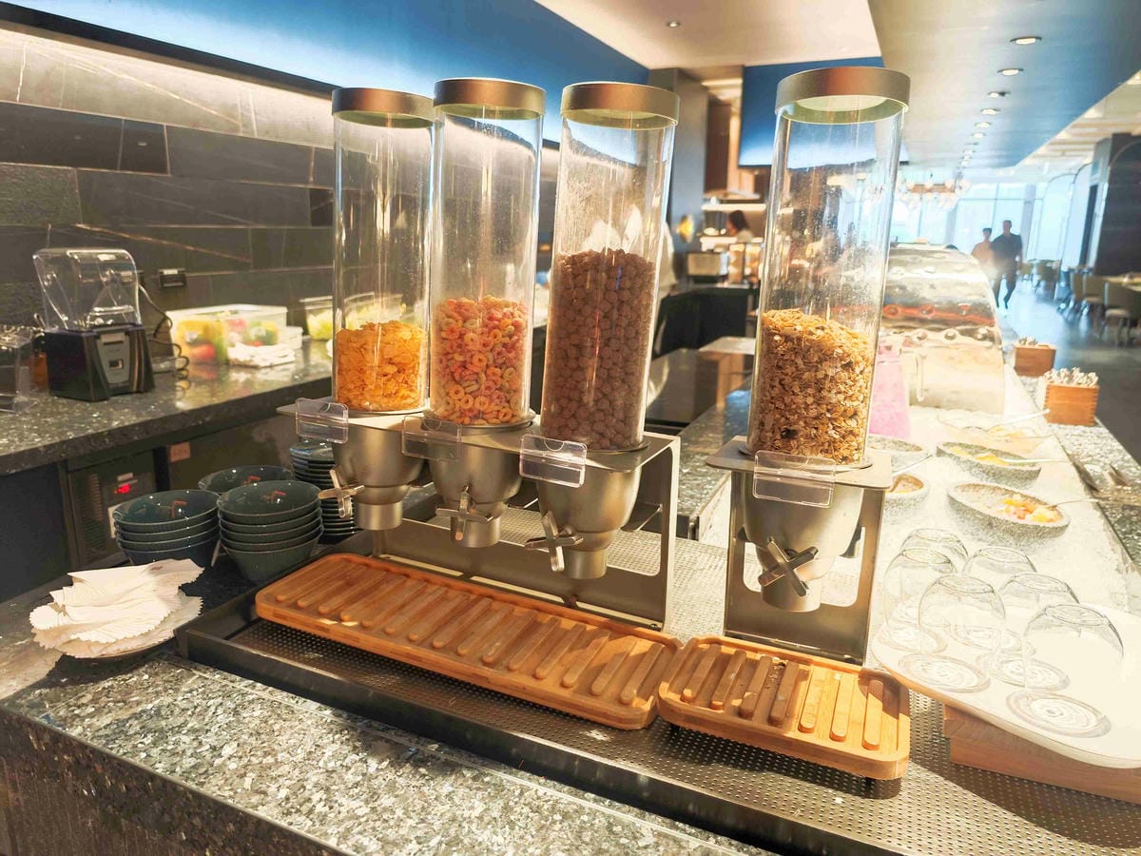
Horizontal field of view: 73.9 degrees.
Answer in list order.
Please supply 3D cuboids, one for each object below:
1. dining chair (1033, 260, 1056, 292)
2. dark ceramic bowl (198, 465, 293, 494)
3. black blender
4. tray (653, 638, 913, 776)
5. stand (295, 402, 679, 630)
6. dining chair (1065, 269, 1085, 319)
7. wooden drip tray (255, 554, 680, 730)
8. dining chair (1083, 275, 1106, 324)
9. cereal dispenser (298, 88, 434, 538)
[{"bbox_3d":[12.572,-3.965,19.996,0.500,0.820,0.550,8,16,24],"label":"dining chair"},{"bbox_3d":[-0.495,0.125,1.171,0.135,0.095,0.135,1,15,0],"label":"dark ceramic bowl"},{"bbox_3d":[-1.454,-0.320,2.317,0.226,0.420,0.208,8,16,24],"label":"black blender"},{"bbox_3d":[0.223,0.282,0.790,0.239,0.021,0.162,8,16,22],"label":"tray"},{"bbox_3d":[-0.127,0.116,0.941,0.482,0.246,0.147,8,16,24],"label":"stand"},{"bbox_3d":[9.370,-2.418,13.866,0.500,0.820,0.550,8,16,24],"label":"dining chair"},{"bbox_3d":[-0.135,0.240,0.912,0.518,0.021,0.162,8,16,24],"label":"wooden drip tray"},{"bbox_3d":[9.004,-2.181,12.940,0.500,0.820,0.550,8,16,24],"label":"dining chair"},{"bbox_3d":[-0.246,-0.126,0.945,0.135,0.536,0.159,9,16,23],"label":"cereal dispenser"}]

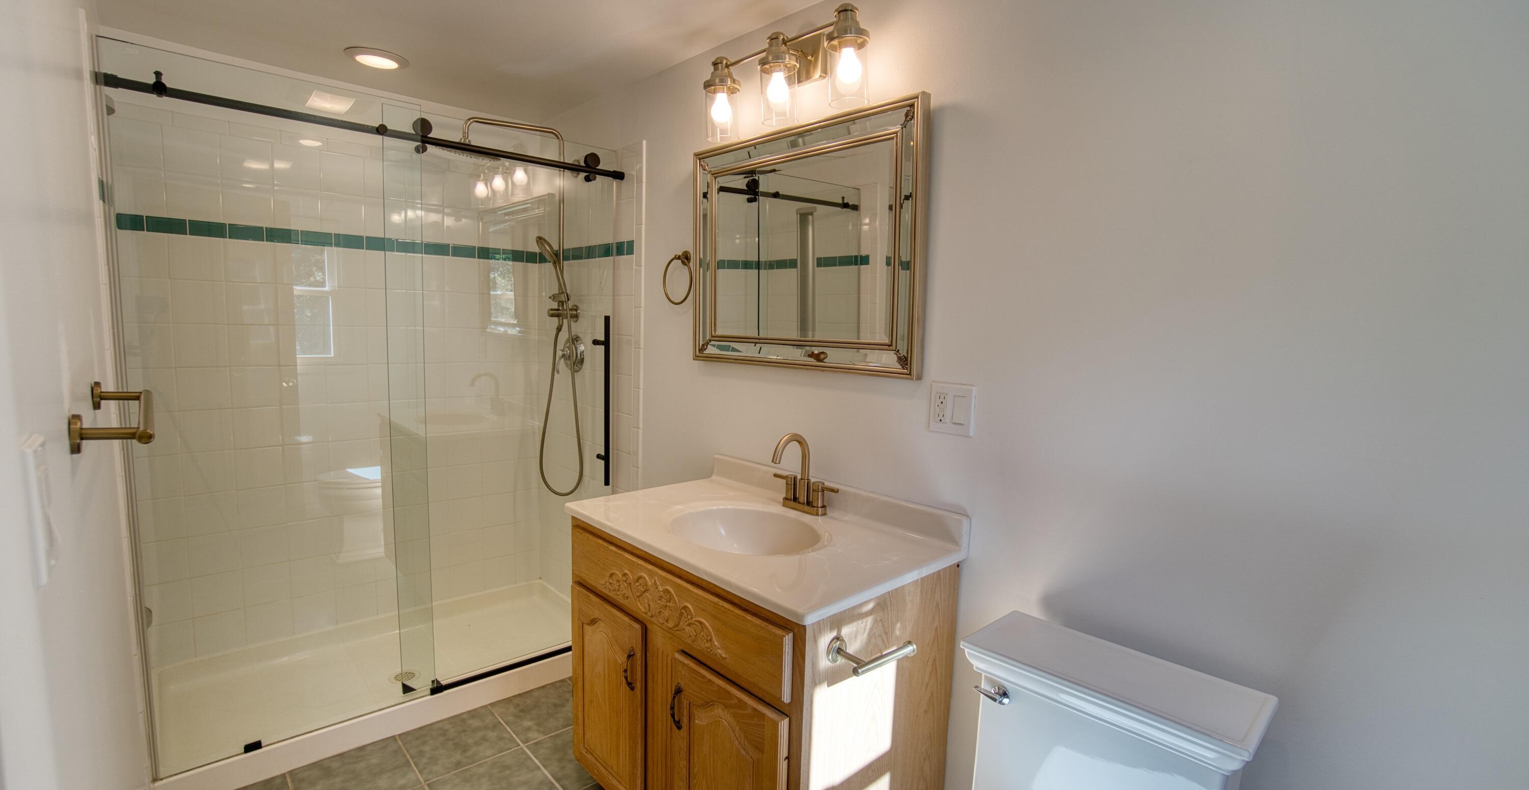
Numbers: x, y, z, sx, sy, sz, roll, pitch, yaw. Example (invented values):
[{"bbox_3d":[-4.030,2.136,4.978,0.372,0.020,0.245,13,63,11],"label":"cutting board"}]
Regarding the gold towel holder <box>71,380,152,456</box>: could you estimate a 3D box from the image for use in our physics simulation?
[{"bbox_3d":[-1.035,0.025,1.019,0.080,0.052,0.505,-4,9,-44],"label":"gold towel holder"}]

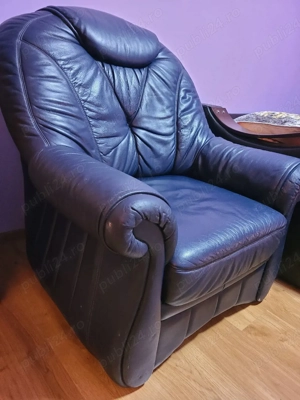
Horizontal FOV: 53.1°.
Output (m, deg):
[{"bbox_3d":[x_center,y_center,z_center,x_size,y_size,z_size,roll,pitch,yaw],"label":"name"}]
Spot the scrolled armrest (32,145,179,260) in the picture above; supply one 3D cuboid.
[{"bbox_3d":[-0.180,-0.040,0.841,0.209,0.166,0.571,-12,28,-38],"label":"scrolled armrest"}]

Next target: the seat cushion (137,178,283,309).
[{"bbox_3d":[0.095,0.091,1.151,0.603,0.170,0.595,-12,28,-38],"label":"seat cushion"}]

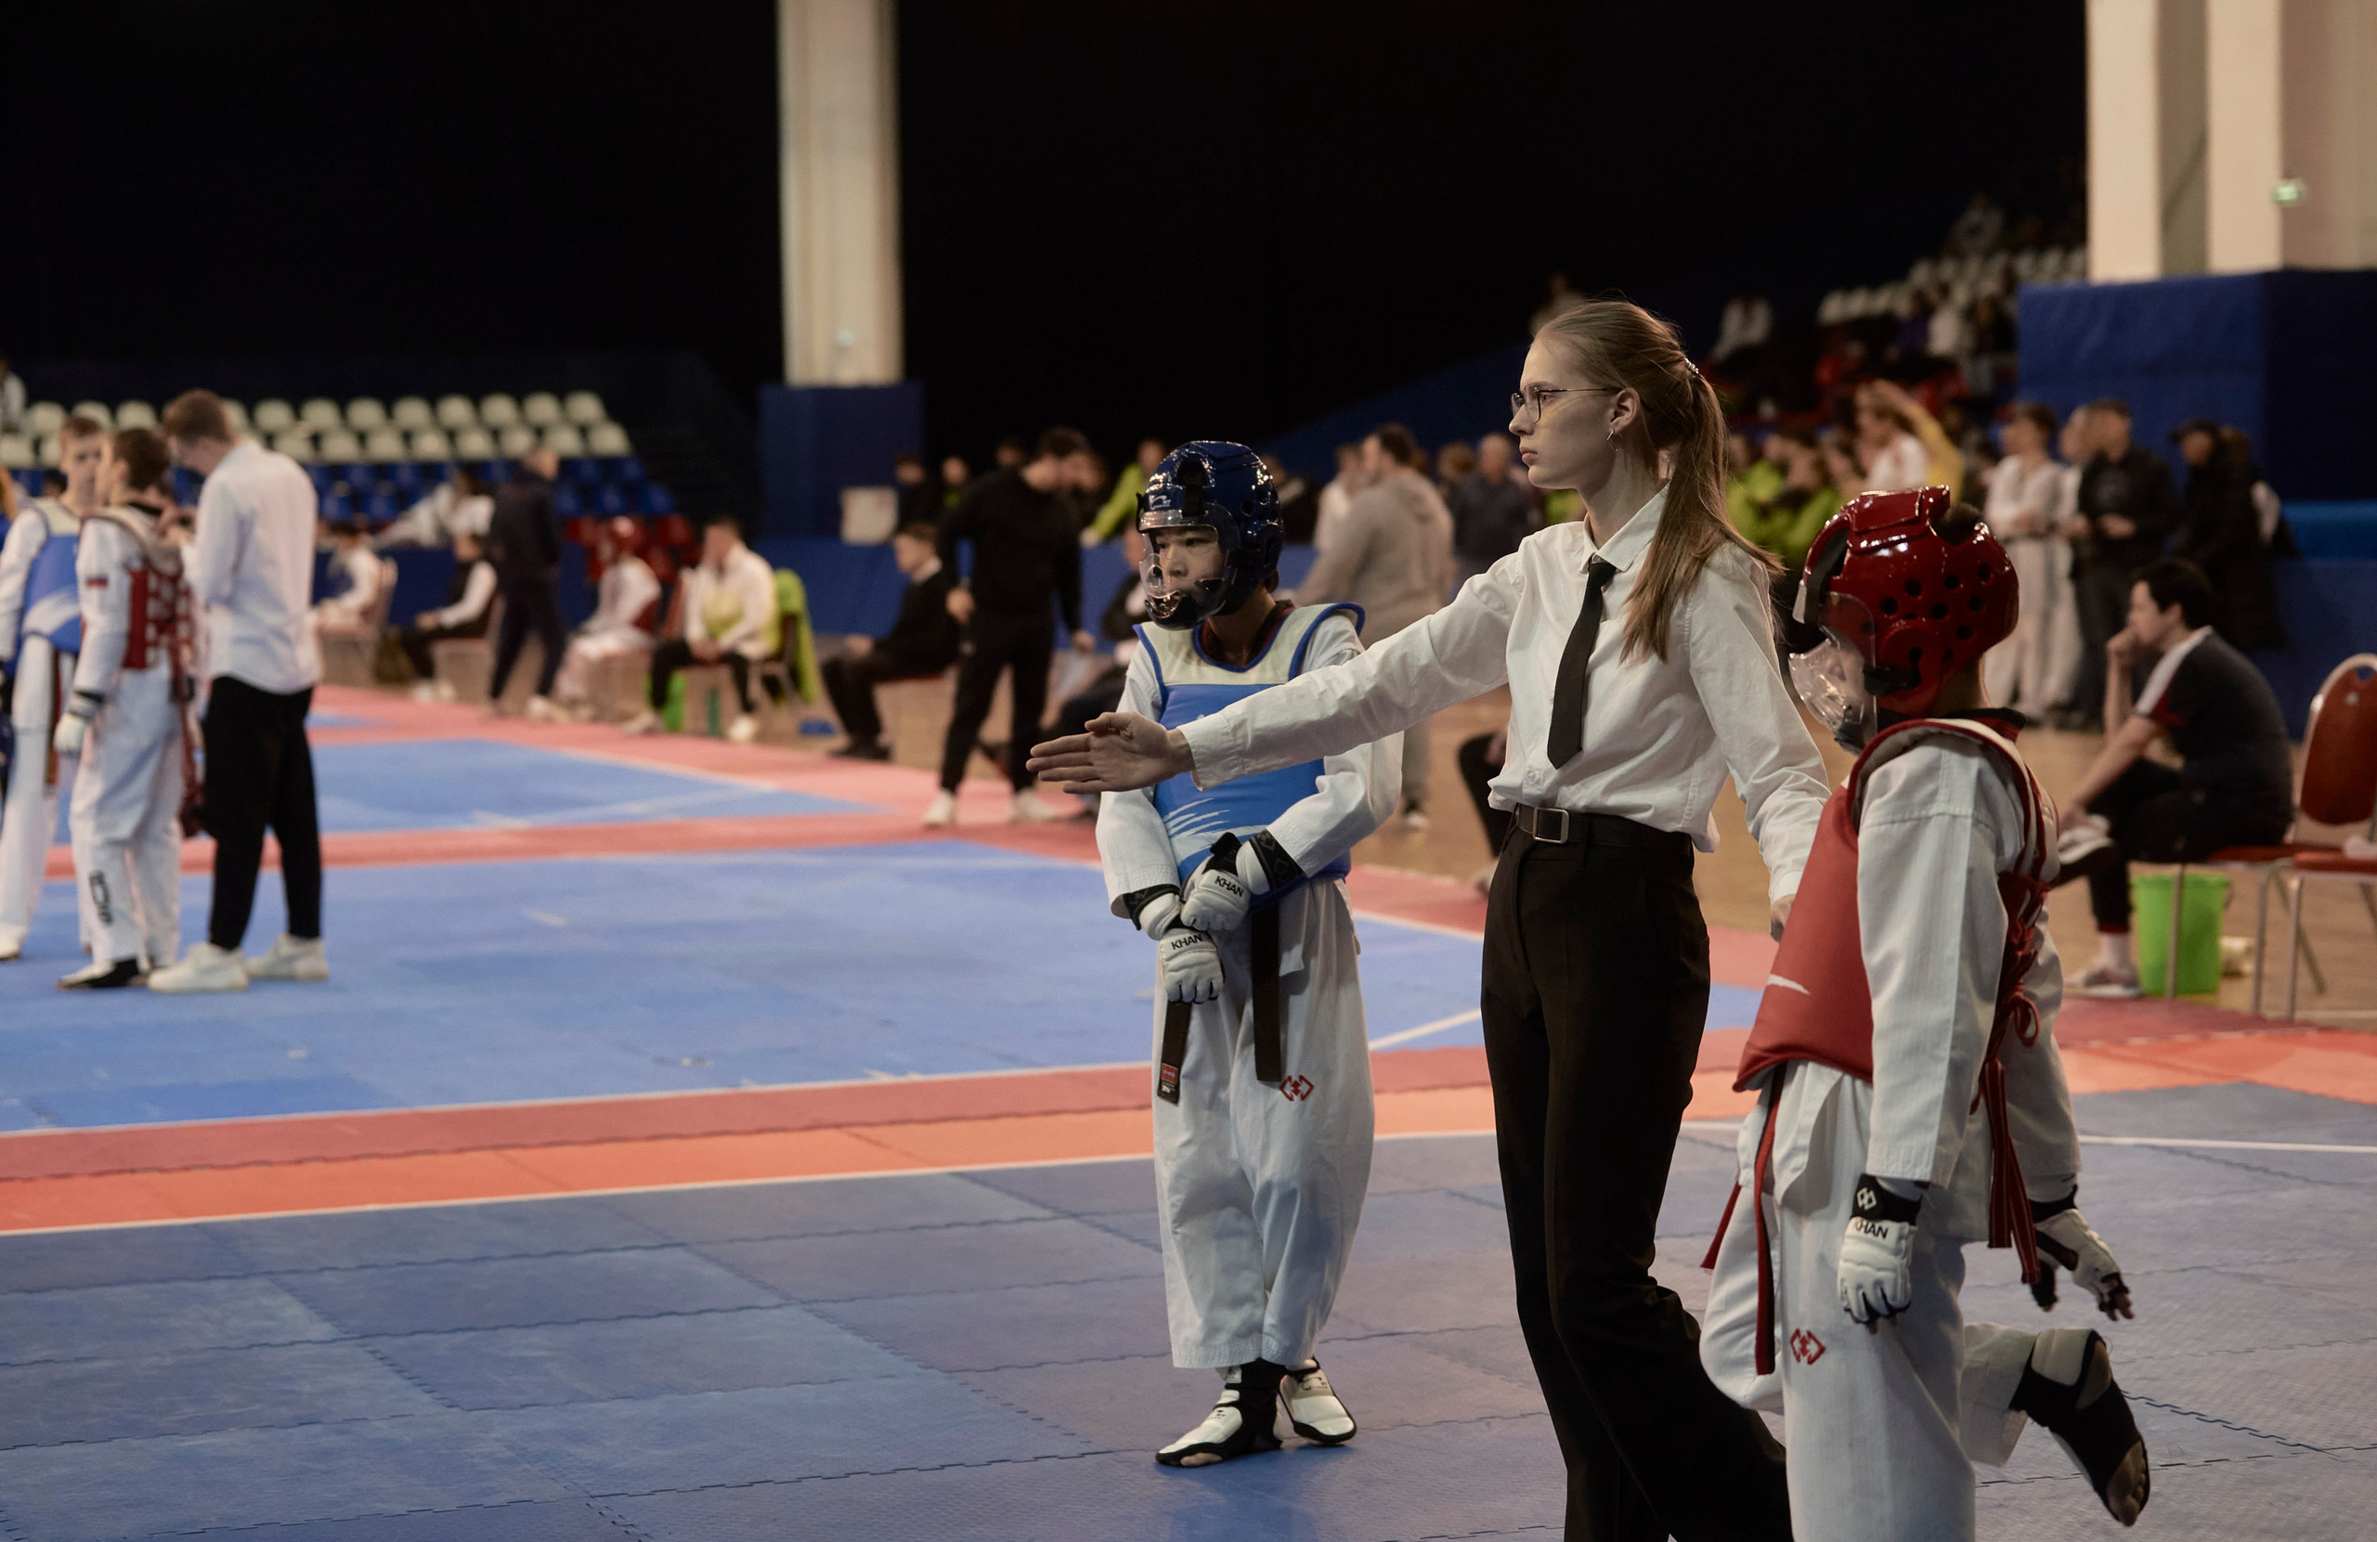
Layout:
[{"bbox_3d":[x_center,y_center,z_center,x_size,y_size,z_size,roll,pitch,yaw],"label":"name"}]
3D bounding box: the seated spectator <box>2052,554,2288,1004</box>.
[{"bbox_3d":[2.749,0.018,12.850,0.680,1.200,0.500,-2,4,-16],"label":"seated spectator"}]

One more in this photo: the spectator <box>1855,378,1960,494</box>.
[{"bbox_3d":[4.426,-1.719,28.500,0.600,1.400,0.550,-3,4,-37],"label":"spectator"}]

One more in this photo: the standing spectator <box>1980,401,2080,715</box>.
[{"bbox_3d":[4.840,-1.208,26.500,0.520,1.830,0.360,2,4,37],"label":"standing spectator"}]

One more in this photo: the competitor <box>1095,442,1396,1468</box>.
[{"bbox_3d":[0.091,0.256,6.970,0.460,1.510,0.360,0,4,12],"label":"competitor"}]

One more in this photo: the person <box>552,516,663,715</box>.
[{"bbox_3d":[-3.792,-1.018,30.200,0.800,1.297,0.500,-2,4,-28],"label":"person"}]

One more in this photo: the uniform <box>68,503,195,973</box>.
[{"bbox_3d":[-3.121,-0.099,13.650,0.340,1.376,0.440,2,4,31],"label":"uniform"}]

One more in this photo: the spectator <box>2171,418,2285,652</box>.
[{"bbox_3d":[5.935,-1.143,26.400,0.500,1.750,0.550,-3,4,-25],"label":"spectator"}]

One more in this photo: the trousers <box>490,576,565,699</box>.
[{"bbox_3d":[-4.457,-0.882,31.200,0.460,0.920,0.420,-3,4,-30],"label":"trousers"}]

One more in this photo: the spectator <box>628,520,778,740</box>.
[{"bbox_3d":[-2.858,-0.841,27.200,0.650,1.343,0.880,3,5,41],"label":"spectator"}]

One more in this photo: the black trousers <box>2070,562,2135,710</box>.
[{"bbox_3d":[5.256,-0.765,26.400,0.440,0.900,0.320,1,4,23],"label":"black trousers"}]

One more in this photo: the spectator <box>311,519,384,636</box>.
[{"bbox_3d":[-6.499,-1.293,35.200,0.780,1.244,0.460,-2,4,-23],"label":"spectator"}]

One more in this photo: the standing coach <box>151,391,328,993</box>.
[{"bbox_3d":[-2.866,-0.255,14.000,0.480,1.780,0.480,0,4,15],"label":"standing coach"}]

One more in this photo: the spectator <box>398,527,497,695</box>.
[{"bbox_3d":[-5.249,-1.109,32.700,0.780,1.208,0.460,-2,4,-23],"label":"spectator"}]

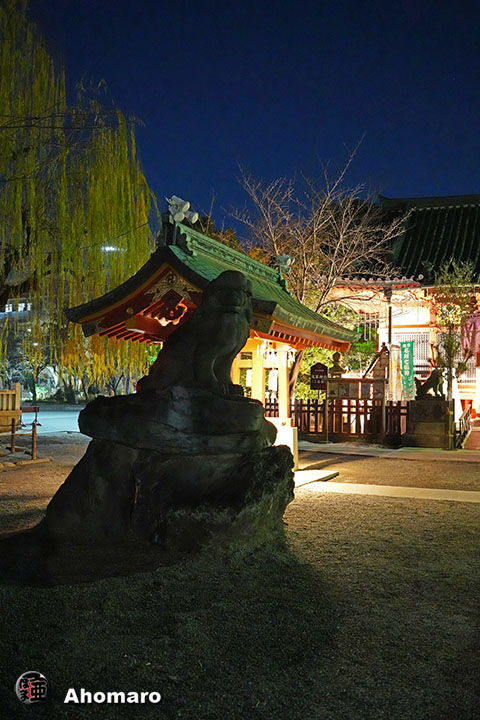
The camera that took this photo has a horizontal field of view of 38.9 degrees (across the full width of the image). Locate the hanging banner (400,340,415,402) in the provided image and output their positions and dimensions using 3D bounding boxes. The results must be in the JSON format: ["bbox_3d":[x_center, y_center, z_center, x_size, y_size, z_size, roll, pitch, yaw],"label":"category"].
[{"bbox_3d":[4.908,0.313,19.900,0.450,1.750,0.060,-1,-3,27],"label":"hanging banner"}]

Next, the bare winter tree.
[{"bbox_3d":[2.733,-2.087,23.120,5.500,9.100,5.000,-1,-2,22],"label":"bare winter tree"}]

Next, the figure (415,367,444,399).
[{"bbox_3d":[5.379,0.667,19.300,0.860,0.860,0.450,-1,-2,22],"label":"figure"}]

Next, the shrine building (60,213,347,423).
[{"bbox_3d":[-0.074,-0.031,13.638,3.771,4.452,6.104,-1,-2,22],"label":"shrine building"}]

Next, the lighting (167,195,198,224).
[{"bbox_3d":[-0.953,-2.495,11.270,0.420,0.480,0.420,-2,-3,37],"label":"lighting"}]

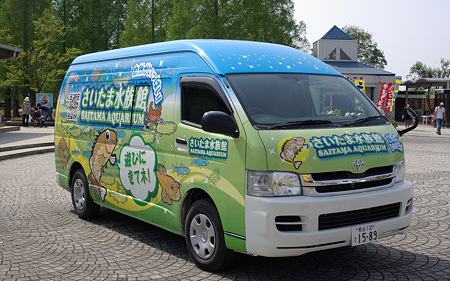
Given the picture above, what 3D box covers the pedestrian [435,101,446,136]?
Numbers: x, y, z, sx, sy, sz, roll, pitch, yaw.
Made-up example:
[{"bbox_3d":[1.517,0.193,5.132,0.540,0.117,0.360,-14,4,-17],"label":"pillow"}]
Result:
[{"bbox_3d":[10.672,-1.075,28.500,0.550,1.620,0.420,1,4,14],"label":"pedestrian"}]

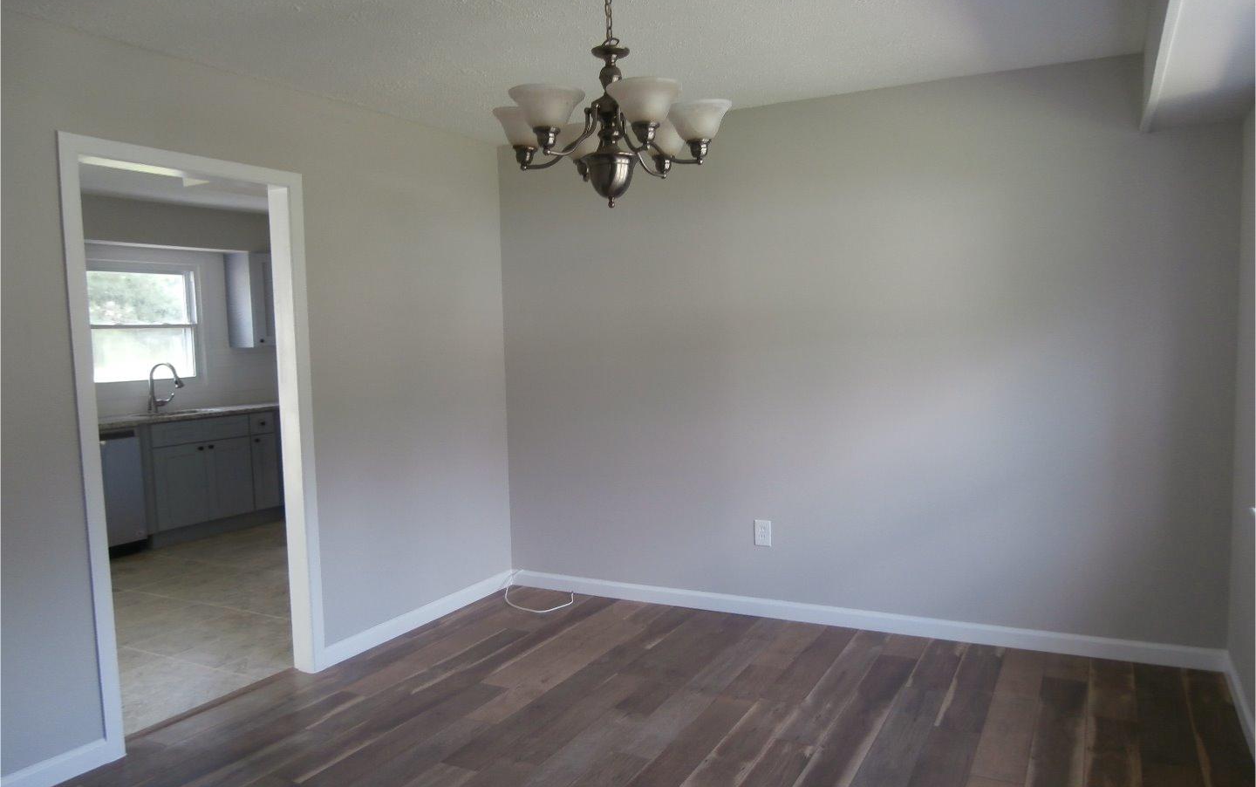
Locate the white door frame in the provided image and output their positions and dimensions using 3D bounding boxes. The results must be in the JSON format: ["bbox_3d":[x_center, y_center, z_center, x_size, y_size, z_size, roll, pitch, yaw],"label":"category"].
[{"bbox_3d":[-1.621,0.168,3.307,0.140,2.097,0.949,0,4,28],"label":"white door frame"}]

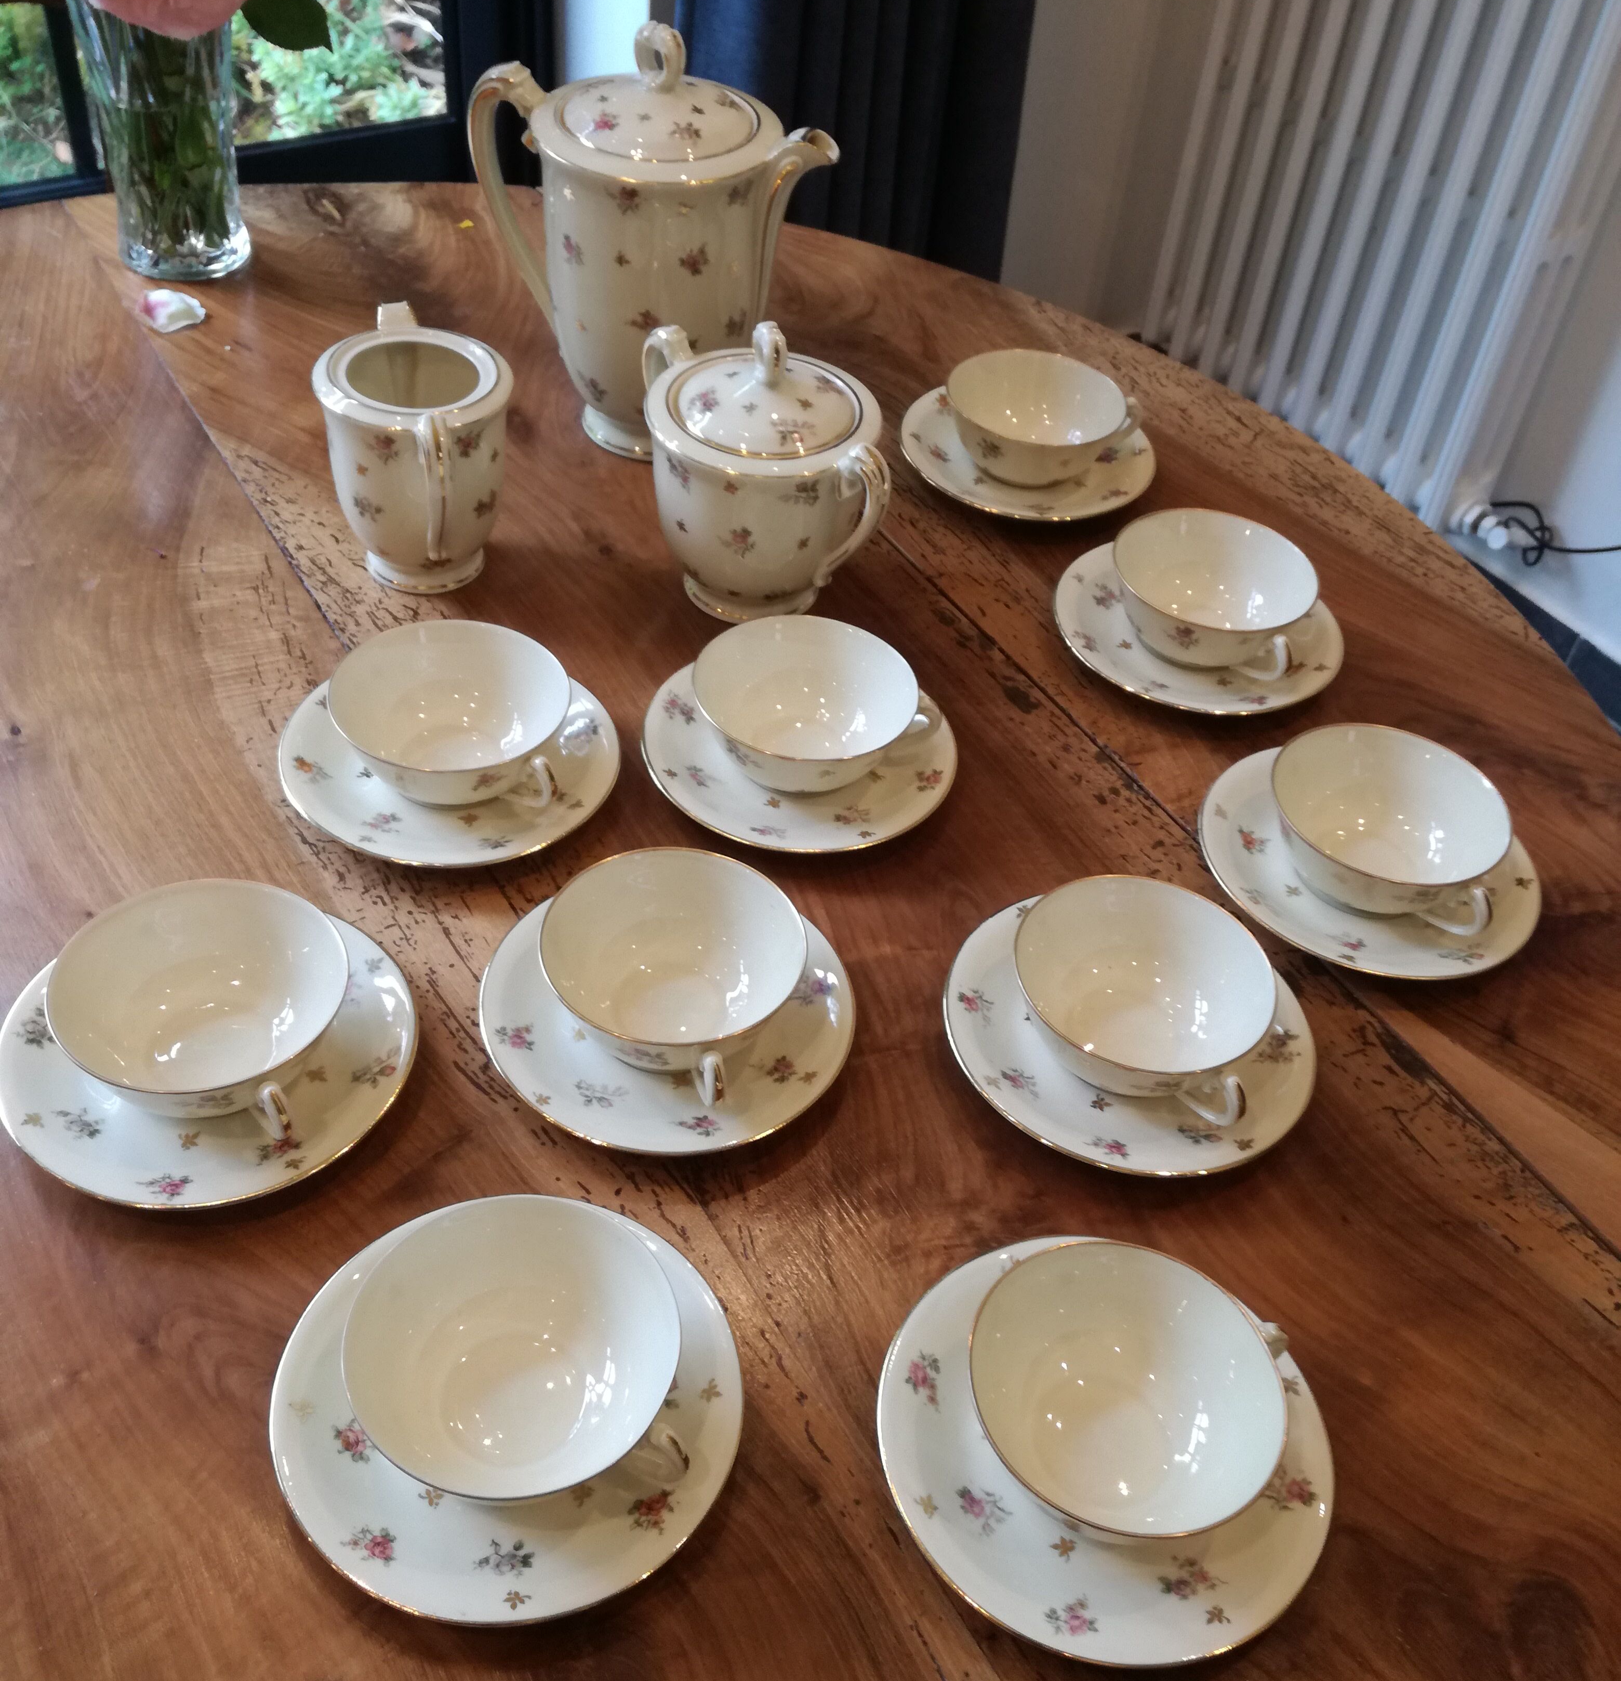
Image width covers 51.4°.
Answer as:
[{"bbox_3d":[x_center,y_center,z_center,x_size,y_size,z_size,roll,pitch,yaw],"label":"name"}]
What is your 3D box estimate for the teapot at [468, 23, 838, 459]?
[{"bbox_3d":[-0.084,-0.324,0.909,0.191,0.227,0.136,8,45,1],"label":"teapot"}]

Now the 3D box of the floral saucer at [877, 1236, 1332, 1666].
[{"bbox_3d":[0.095,0.201,0.559,0.147,0.022,0.147,3,45,-4],"label":"floral saucer"}]

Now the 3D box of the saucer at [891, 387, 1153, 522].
[{"bbox_3d":[0.124,-0.216,0.969,0.146,0.021,0.146,3,44,-3],"label":"saucer"}]

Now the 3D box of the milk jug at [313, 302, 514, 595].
[{"bbox_3d":[-0.195,-0.186,0.842,0.092,0.112,0.132,-9,47,-15],"label":"milk jug"}]

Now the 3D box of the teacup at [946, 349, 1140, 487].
[{"bbox_3d":[0.133,-0.233,0.963,0.116,0.049,0.101,-7,47,-13],"label":"teacup"}]

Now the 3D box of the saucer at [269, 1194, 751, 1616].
[{"bbox_3d":[-0.095,0.181,0.540,0.146,0.021,0.146,3,44,-3],"label":"saucer"}]

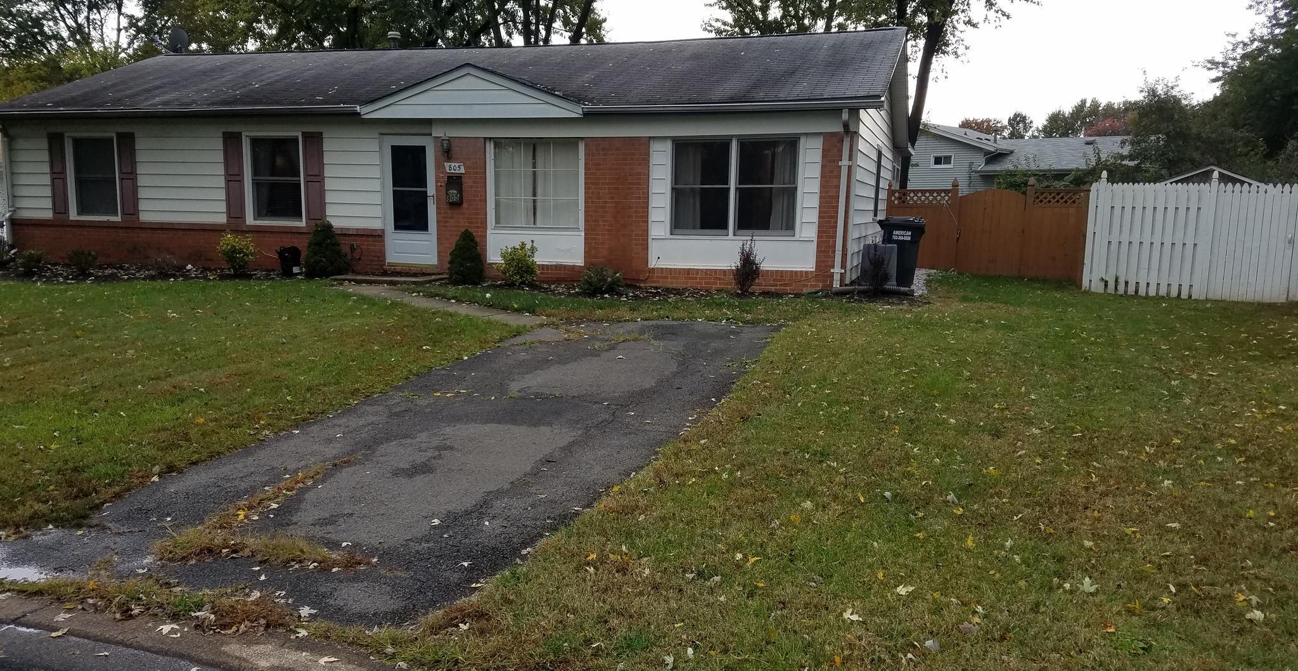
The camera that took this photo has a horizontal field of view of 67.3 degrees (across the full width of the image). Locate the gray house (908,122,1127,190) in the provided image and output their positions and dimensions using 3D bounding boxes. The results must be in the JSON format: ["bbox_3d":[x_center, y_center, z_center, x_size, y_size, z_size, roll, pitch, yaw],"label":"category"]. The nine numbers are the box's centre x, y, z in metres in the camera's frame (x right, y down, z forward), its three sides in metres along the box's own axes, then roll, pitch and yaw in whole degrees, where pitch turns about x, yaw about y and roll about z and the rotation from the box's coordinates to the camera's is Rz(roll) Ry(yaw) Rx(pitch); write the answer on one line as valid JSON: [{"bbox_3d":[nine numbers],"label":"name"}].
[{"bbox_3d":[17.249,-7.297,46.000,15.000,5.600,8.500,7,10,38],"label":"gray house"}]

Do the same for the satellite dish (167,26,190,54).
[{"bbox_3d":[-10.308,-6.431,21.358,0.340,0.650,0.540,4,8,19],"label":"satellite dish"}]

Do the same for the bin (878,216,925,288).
[{"bbox_3d":[3.724,-1.224,14.350,0.710,1.050,0.620,3,8,17],"label":"bin"}]

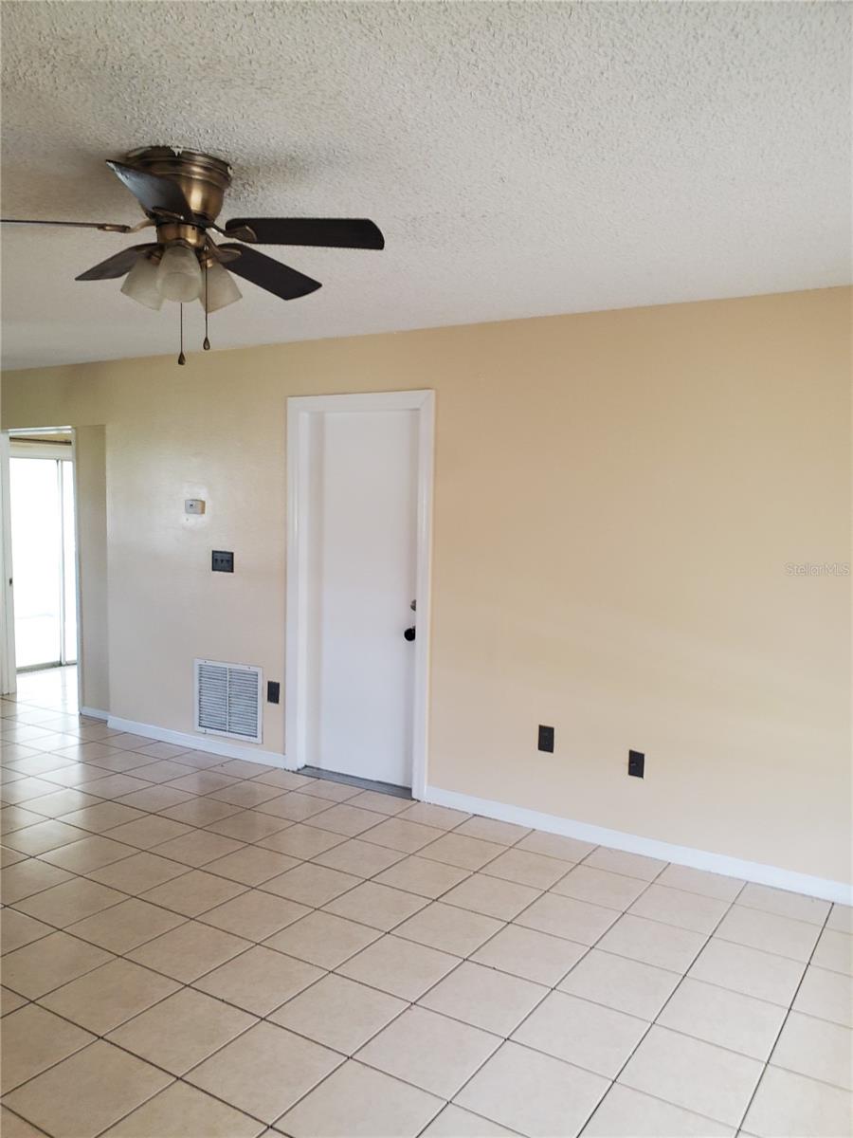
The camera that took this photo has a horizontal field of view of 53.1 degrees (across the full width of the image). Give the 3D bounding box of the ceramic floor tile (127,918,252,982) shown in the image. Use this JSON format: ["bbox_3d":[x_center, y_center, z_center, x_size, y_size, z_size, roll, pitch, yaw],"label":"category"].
[{"bbox_3d":[-0.832,1.345,3.004,0.323,0.010,0.323,4,6,33],"label":"ceramic floor tile"}]

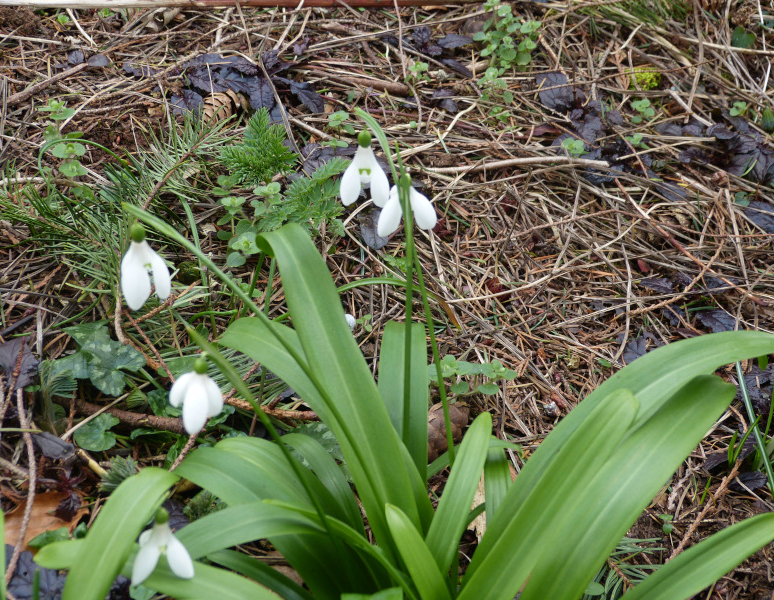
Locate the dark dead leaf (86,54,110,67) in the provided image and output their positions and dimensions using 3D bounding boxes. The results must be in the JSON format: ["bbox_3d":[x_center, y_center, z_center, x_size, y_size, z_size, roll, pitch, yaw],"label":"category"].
[{"bbox_3d":[-0.206,-0.171,1.020,0.017,0.007,0.009,0,40,0],"label":"dark dead leaf"}]

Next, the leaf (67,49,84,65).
[{"bbox_3d":[-0.192,-0.150,0.884,0.010,0.004,0.013,0,42,0],"label":"leaf"}]

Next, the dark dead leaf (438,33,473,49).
[{"bbox_3d":[0.058,-0.219,1.210,0.031,0.010,0.020,6,34,8],"label":"dark dead leaf"}]

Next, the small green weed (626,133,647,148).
[{"bbox_3d":[0.160,-0.102,0.919,0.015,0.007,0.011,0,38,0],"label":"small green weed"}]

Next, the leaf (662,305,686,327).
[{"bbox_3d":[0.161,0.009,0.806,0.013,0.007,0.013,0,40,0],"label":"leaf"}]

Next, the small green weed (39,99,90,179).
[{"bbox_3d":[-0.230,-0.115,1.022,0.036,0.048,0.046,0,34,0],"label":"small green weed"}]

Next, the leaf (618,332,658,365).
[{"bbox_3d":[0.148,0.029,0.842,0.025,0.010,0.027,0,34,0],"label":"leaf"}]

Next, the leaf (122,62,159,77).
[{"bbox_3d":[-0.200,-0.187,1.162,0.030,0.010,0.021,0,34,0],"label":"leaf"}]

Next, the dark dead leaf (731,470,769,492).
[{"bbox_3d":[0.159,0.080,0.629,0.017,0.005,0.012,0,42,0],"label":"dark dead leaf"}]

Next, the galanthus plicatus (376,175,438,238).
[{"bbox_3d":[0.008,-0.037,0.565,0.024,0.028,0.021,0,40,0],"label":"galanthus plicatus"}]

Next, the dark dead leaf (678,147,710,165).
[{"bbox_3d":[0.174,-0.082,0.809,0.017,0.005,0.012,0,42,0],"label":"dark dead leaf"}]

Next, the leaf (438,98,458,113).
[{"bbox_3d":[0.041,-0.132,0.974,0.014,0.007,0.010,0,40,0],"label":"leaf"}]

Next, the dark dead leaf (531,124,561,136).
[{"bbox_3d":[0.106,-0.113,0.951,0.020,0.007,0.008,0,40,0],"label":"dark dead leaf"}]

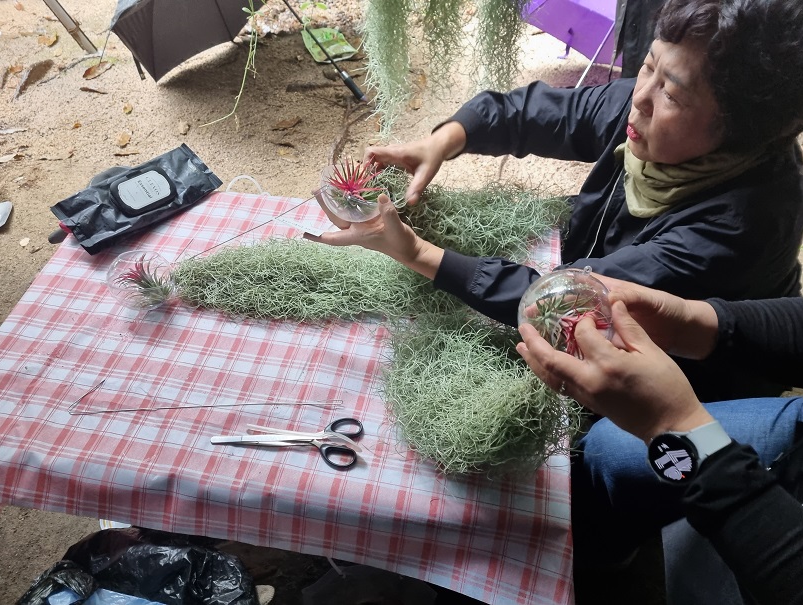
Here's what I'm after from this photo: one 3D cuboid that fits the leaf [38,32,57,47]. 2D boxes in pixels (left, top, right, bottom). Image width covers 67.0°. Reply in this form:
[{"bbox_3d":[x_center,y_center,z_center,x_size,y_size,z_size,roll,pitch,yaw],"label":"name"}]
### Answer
[{"bbox_3d":[-1.421,-1.056,2.433,0.085,0.030,0.075,-28,54,-26],"label":"leaf"}]

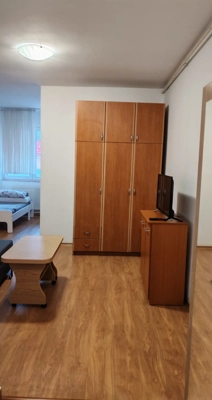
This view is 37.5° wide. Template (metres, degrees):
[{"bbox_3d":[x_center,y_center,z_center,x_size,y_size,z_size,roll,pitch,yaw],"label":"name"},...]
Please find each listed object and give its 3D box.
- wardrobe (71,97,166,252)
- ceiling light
[{"bbox_3d":[0.181,-0.305,4.900,1.270,2.270,0.580,2,7,0],"label":"wardrobe"},{"bbox_3d":[-0.736,-1.559,3.311,0.390,0.135,0.390,2,7,0],"label":"ceiling light"}]

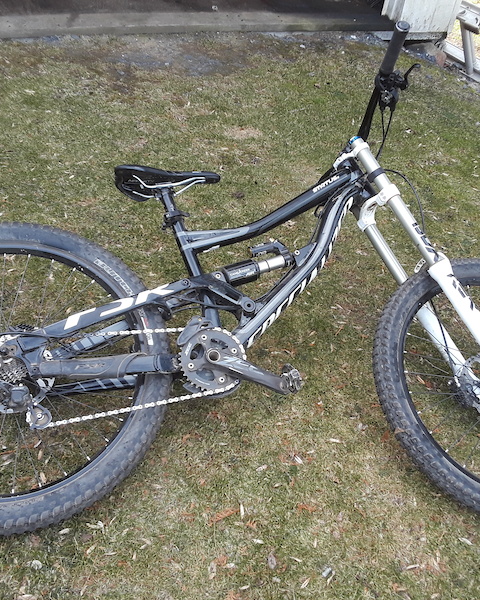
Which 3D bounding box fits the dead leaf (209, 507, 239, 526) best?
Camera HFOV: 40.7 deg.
[{"bbox_3d":[-0.032,0.450,1.340,0.077,0.012,0.022,-18,50,-31],"label":"dead leaf"}]

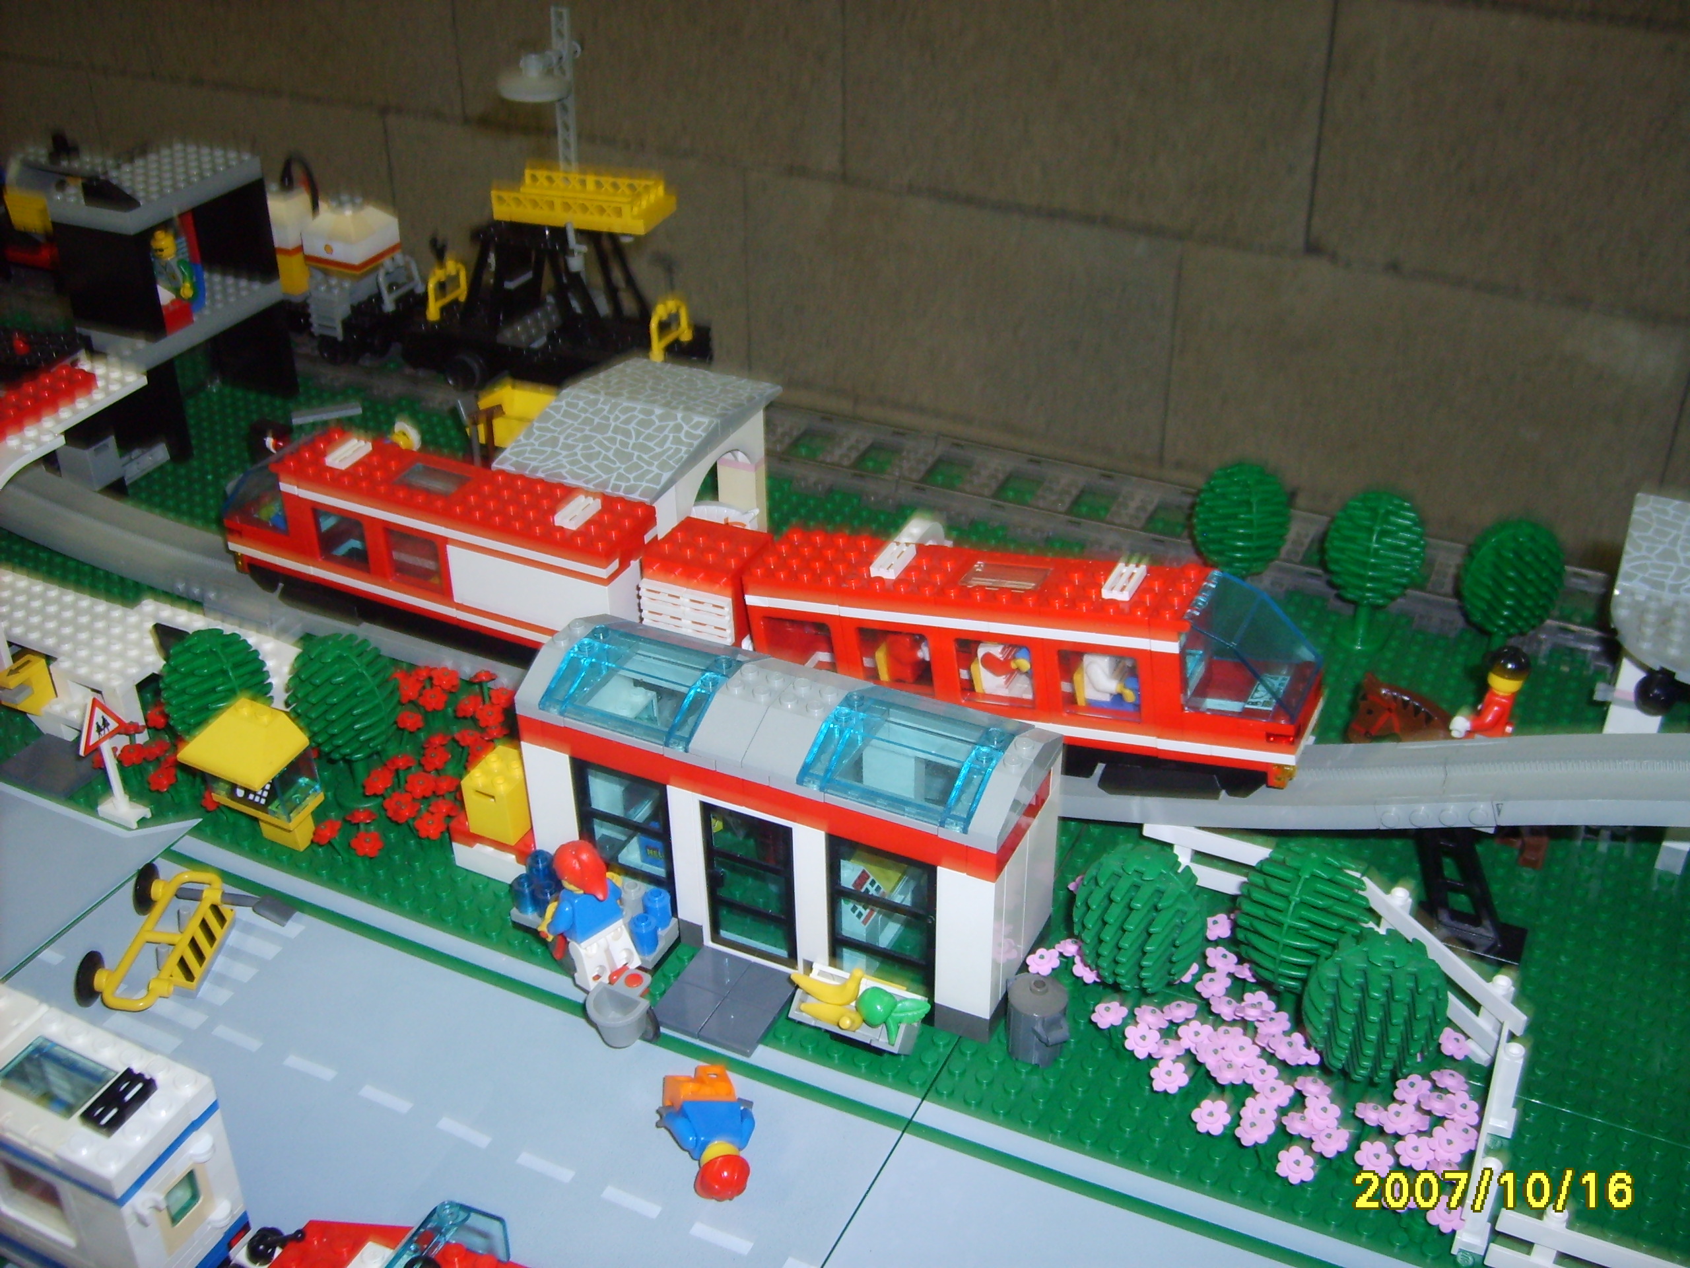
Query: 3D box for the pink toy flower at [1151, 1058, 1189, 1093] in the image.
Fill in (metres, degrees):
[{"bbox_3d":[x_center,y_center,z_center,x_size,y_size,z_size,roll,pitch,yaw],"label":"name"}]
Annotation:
[{"bbox_3d":[0.083,0.112,0.435,0.010,0.005,0.010,7,58,12],"label":"pink toy flower"}]

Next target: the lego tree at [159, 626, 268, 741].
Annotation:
[{"bbox_3d":[-0.200,0.026,0.547,0.035,0.062,0.035,14,35,21],"label":"lego tree"}]

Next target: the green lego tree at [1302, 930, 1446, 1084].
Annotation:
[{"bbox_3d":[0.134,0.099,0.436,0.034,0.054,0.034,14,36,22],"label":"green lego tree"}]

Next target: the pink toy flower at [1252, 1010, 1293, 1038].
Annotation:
[{"bbox_3d":[0.115,0.104,0.458,0.010,0.004,0.009,0,39,26],"label":"pink toy flower"}]

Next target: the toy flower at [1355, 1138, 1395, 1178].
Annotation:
[{"bbox_3d":[0.128,0.126,0.411,0.010,0.005,0.010,-6,55,8],"label":"toy flower"}]

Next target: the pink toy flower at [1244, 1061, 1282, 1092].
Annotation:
[{"bbox_3d":[0.106,0.112,0.434,0.010,0.005,0.010,9,59,15],"label":"pink toy flower"}]

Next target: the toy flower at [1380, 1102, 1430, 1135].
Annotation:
[{"bbox_3d":[0.142,0.124,0.437,0.010,0.004,0.009,0,43,18],"label":"toy flower"}]

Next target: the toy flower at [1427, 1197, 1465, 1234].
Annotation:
[{"bbox_3d":[0.139,0.135,0.396,0.010,0.005,0.010,15,61,23],"label":"toy flower"}]

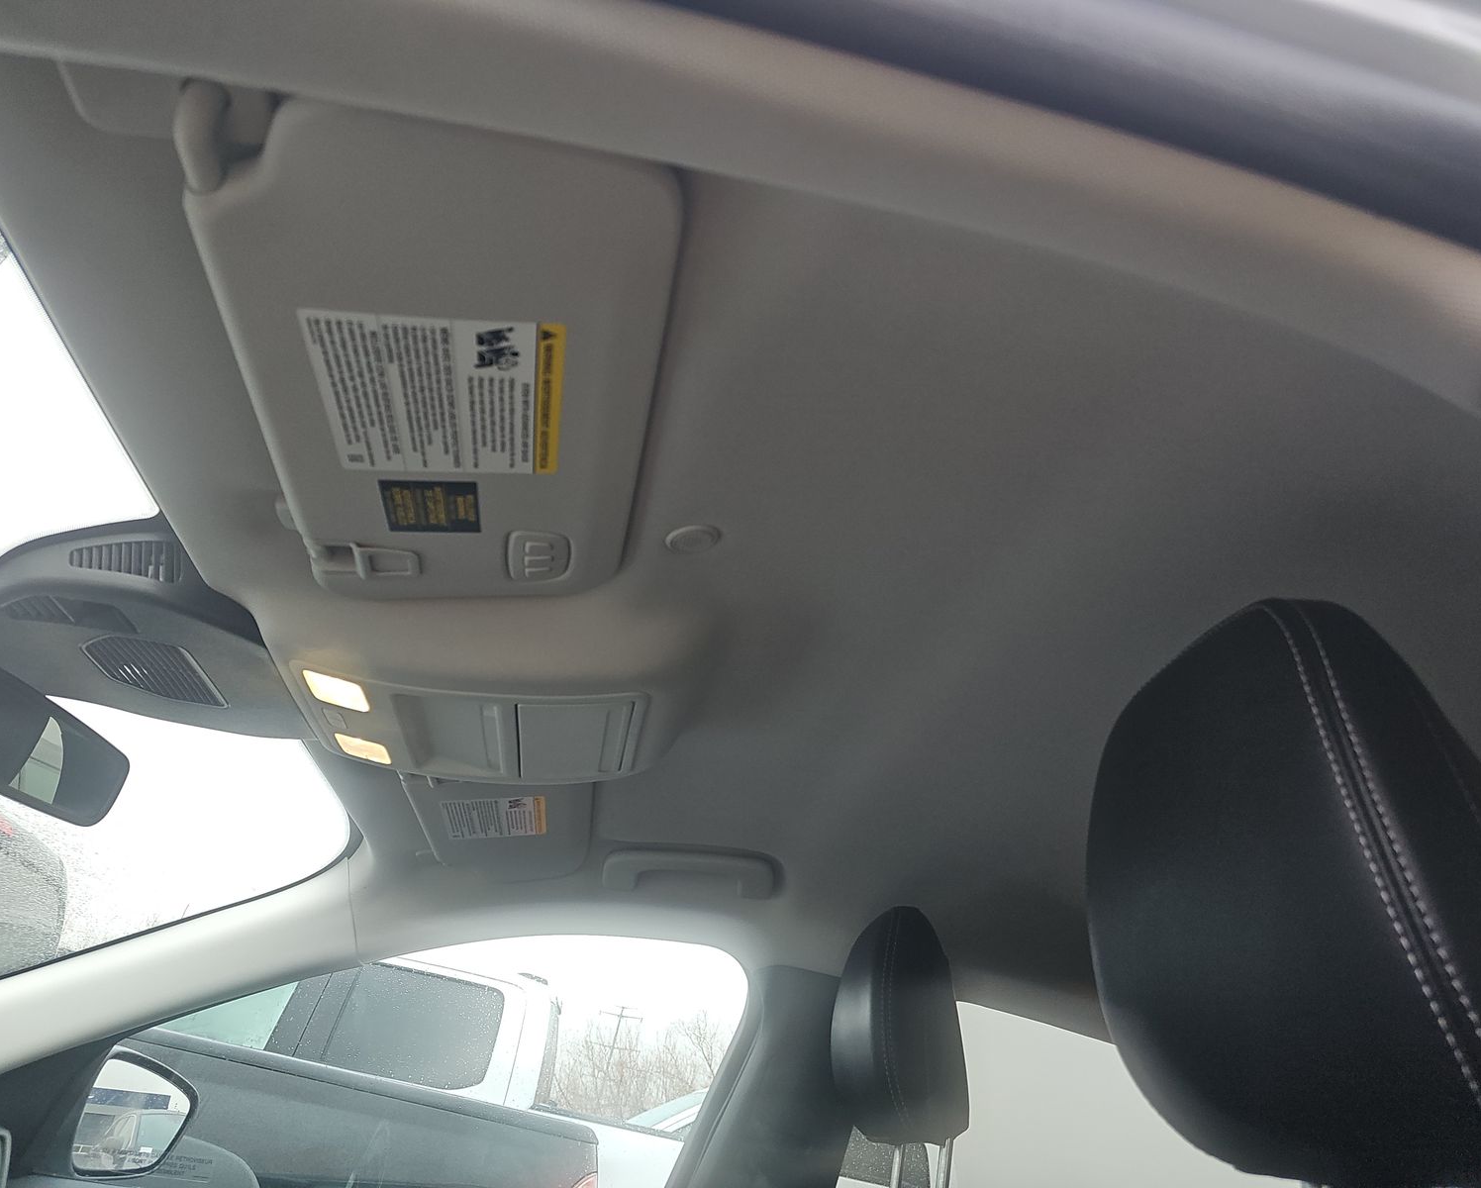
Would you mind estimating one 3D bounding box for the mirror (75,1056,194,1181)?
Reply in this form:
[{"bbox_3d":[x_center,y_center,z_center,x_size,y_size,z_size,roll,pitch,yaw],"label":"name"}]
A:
[{"bbox_3d":[-0.882,0.725,1.482,0.100,0.160,0.215,3,-31,17],"label":"mirror"}]

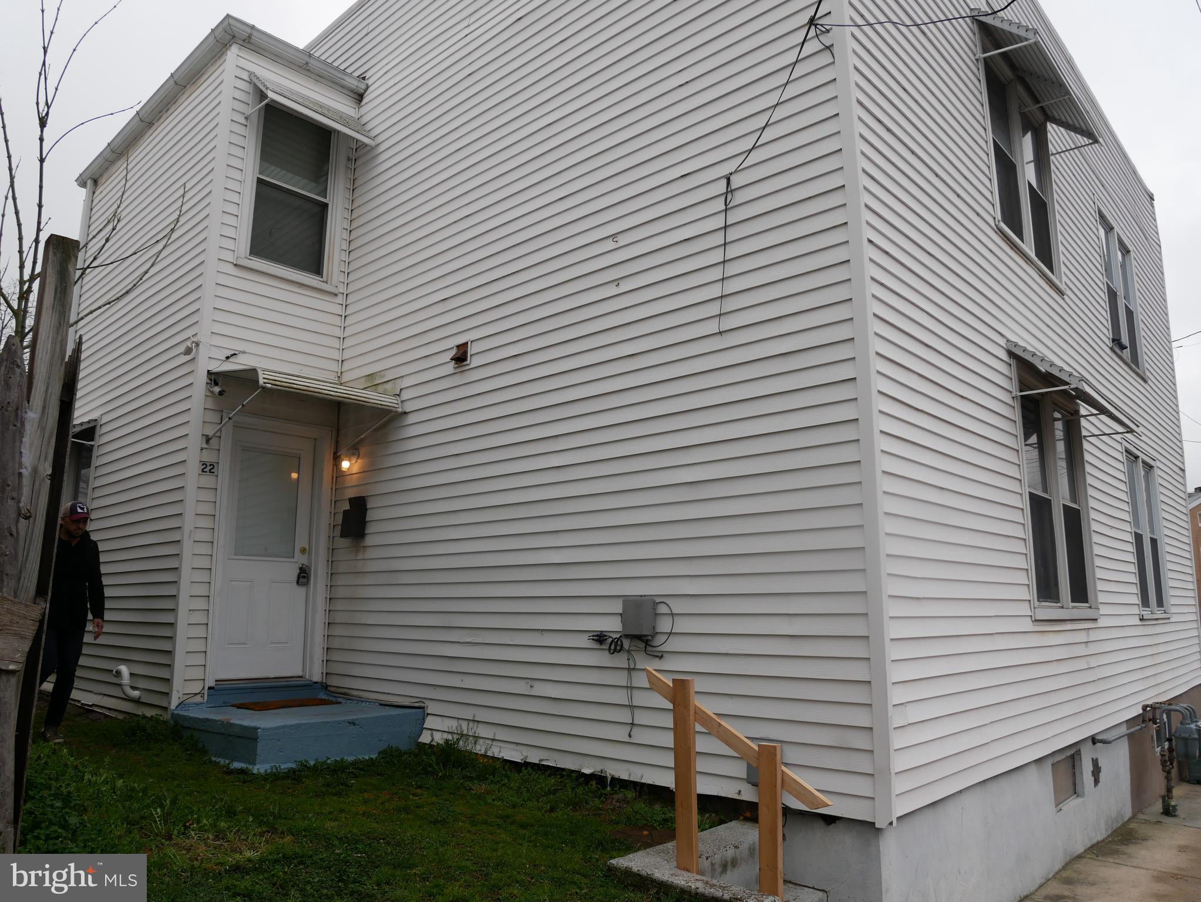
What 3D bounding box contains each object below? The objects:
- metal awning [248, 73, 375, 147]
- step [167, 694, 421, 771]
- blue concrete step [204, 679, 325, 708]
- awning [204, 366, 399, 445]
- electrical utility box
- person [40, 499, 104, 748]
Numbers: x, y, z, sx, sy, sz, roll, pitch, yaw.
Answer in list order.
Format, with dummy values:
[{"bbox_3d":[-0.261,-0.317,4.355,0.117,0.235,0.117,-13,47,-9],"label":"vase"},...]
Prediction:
[{"bbox_3d":[-2.516,-2.996,7.344,0.370,0.440,1.025,-9,-14,42],"label":"metal awning"},{"bbox_3d":[-2.202,1.997,6.044,1.370,0.245,1.270,-9,-14,42],"label":"step"},{"bbox_3d":[-2.630,1.902,6.586,0.180,0.145,0.965,-9,-14,42],"label":"blue concrete step"},{"bbox_3d":[-2.347,-0.343,6.626,0.940,0.580,1.160,-9,-14,42],"label":"awning"},{"bbox_3d":[0.220,0.956,4.736,0.165,0.235,0.100,-9,-14,42],"label":"electrical utility box"},{"bbox_3d":[-4.059,1.294,6.341,0.520,1.760,0.550,-7,-13,35],"label":"person"}]

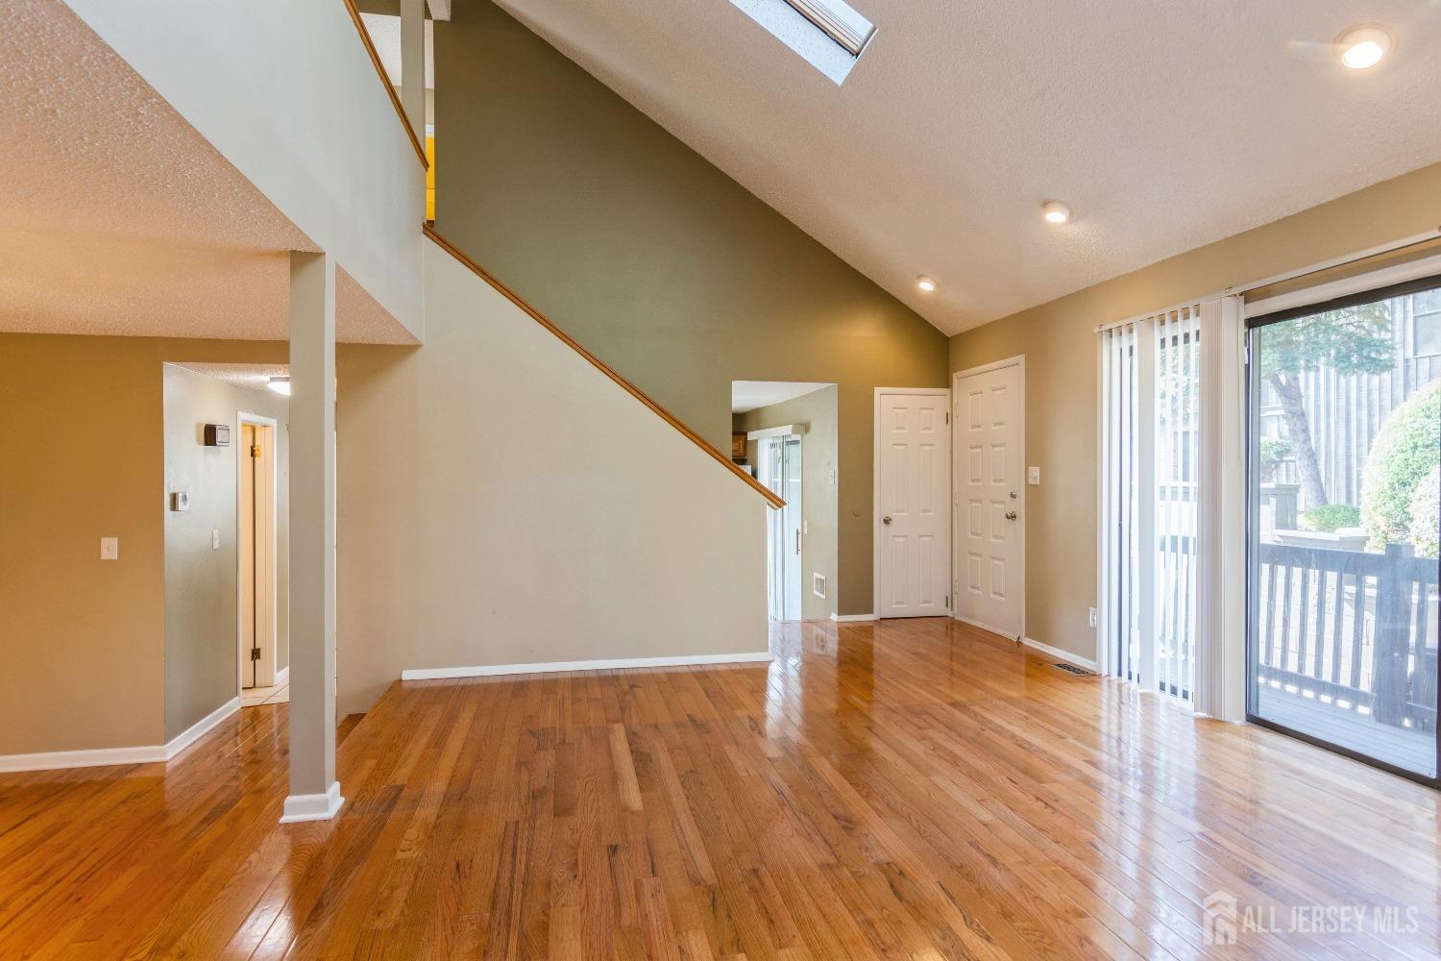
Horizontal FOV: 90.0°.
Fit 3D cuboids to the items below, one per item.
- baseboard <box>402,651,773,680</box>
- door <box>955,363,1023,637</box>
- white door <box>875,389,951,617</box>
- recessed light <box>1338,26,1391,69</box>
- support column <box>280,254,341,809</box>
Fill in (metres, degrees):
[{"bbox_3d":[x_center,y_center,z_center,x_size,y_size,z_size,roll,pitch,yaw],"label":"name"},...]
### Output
[{"bbox_3d":[-0.797,1.190,4.637,2.337,0.060,0.015,0,0,-11],"label":"baseboard"},{"bbox_3d":[2.186,0.160,5.870,0.060,2.120,0.953,0,0,-13],"label":"door"},{"bbox_3d":[1.706,0.205,6.404,0.720,2.030,0.060,0,0,-12],"label":"white door"},{"bbox_3d":[2.388,-1.600,2.674,0.155,0.050,0.155,32,-7,-11],"label":"recessed light"},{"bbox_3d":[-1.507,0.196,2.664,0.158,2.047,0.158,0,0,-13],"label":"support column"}]

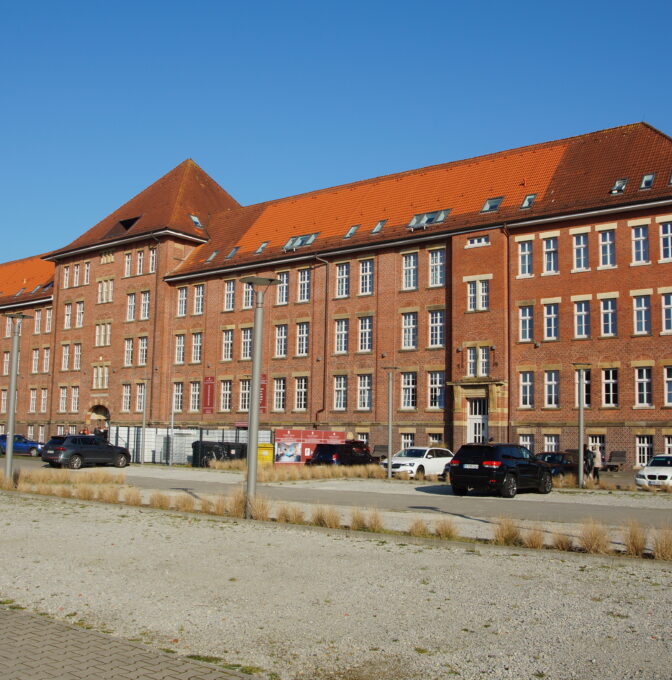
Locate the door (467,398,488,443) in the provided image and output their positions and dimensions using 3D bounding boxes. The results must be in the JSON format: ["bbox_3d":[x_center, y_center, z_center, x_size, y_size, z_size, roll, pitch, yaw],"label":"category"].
[{"bbox_3d":[10.460,6.151,56.500,1.650,3.600,0.150,-4,-10,37],"label":"door"}]

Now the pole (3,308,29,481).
[{"bbox_3d":[-9.686,1.793,23.000,0.880,5.100,0.880,1,-8,0],"label":"pole"}]

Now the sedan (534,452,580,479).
[{"bbox_3d":[9.296,5.415,32.242,1.800,1.420,4.450,-4,-8,37],"label":"sedan"}]

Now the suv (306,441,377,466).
[{"bbox_3d":[0.347,6.334,41.000,1.870,1.680,4.600,-3,-9,30],"label":"suv"}]

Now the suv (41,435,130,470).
[{"bbox_3d":[-12.884,5.835,40.154,1.860,1.670,4.520,-4,-8,38],"label":"suv"}]

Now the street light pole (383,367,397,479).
[{"bbox_3d":[2.579,3.874,36.100,0.870,5.100,0.870,1,-8,0],"label":"street light pole"}]

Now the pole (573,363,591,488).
[{"bbox_3d":[10.047,3.489,31.300,0.870,5.100,0.870,1,-8,0],"label":"pole"}]

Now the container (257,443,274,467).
[{"bbox_3d":[-3.948,6.461,42.578,1.080,1.380,1.080,0,-7,10],"label":"container"}]

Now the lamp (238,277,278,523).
[{"bbox_3d":[-1.909,1.297,18.052,1.040,5.650,1.040,1,-7,0],"label":"lamp"}]

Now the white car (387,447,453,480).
[{"bbox_3d":[3.841,5.701,35.644,1.860,1.480,4.760,-3,-8,34],"label":"white car"}]

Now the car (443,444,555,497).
[{"bbox_3d":[5.933,4.514,26.974,1.950,1.770,4.820,-4,-8,38],"label":"car"}]

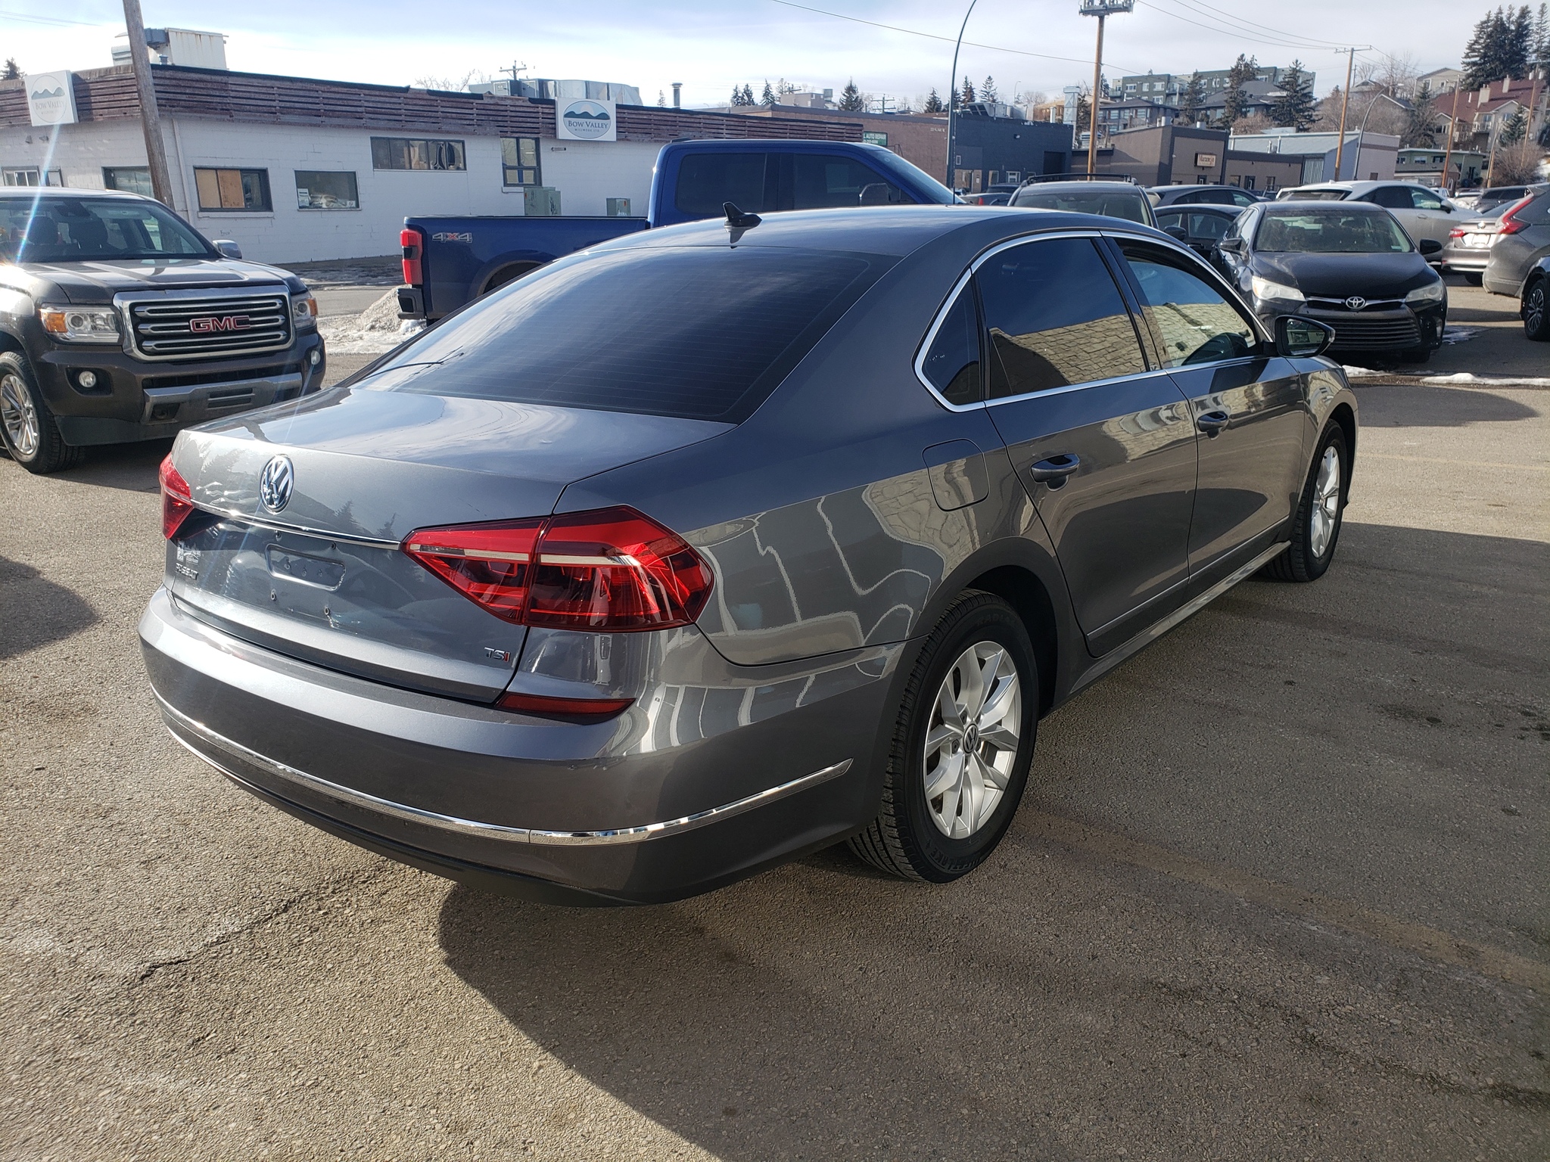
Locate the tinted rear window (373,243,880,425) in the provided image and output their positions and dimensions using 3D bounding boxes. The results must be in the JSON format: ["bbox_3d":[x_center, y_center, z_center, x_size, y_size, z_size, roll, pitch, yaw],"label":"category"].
[{"bbox_3d":[-0.342,-0.631,2.786,1.270,0.120,0.800,10,44,38],"label":"tinted rear window"}]

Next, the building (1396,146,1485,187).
[{"bbox_3d":[89.700,-57.000,164.200,16.000,6.300,10.000,-8,18,-26],"label":"building"}]

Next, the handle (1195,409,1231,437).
[{"bbox_3d":[1.311,-0.476,3.497,0.065,0.070,0.245,11,21,38],"label":"handle"}]

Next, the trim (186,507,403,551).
[{"bbox_3d":[-0.922,-0.109,2.165,0.745,0.024,0.040,10,20,38],"label":"trim"}]

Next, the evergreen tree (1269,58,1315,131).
[{"bbox_3d":[57.671,-53.615,130.000,5.300,10.500,5.300,6,18,24],"label":"evergreen tree"}]

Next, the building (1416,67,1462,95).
[{"bbox_3d":[105.140,-76.956,183.261,10.000,7.500,11.000,8,19,30],"label":"building"}]

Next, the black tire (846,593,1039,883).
[{"bbox_3d":[0.371,0.343,2.683,0.220,0.662,0.662,11,21,38],"label":"black tire"}]

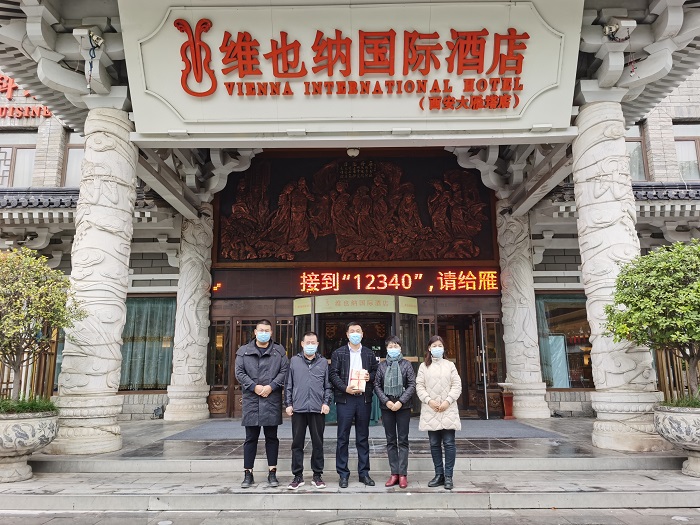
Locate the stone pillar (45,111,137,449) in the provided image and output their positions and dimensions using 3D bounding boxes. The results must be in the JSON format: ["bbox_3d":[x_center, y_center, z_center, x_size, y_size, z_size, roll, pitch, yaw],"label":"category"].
[{"bbox_3d":[-3.777,0.183,8.144,0.980,4.980,0.980,-1,-10,1],"label":"stone pillar"}]

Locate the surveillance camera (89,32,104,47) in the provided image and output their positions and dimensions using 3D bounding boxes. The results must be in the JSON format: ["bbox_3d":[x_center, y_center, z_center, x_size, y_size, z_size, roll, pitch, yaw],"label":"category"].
[{"bbox_3d":[-3.763,-3.309,8.121,0.250,0.140,0.140,30,1,22],"label":"surveillance camera"}]

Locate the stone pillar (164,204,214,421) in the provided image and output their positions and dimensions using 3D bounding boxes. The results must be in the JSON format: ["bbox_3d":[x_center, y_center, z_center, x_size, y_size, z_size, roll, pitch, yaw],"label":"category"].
[{"bbox_3d":[-3.586,1.023,12.360,0.960,4.840,0.960,-1,-10,1],"label":"stone pillar"}]

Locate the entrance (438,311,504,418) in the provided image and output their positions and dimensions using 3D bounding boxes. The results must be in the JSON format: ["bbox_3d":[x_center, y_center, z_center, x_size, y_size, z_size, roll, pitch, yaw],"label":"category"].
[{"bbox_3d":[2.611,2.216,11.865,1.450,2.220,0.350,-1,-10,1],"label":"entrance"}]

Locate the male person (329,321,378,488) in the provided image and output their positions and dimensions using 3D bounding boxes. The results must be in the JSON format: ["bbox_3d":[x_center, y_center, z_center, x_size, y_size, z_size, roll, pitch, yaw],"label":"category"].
[{"bbox_3d":[0.044,1.567,6.167,0.538,1.783,0.400,-1,-10,0],"label":"male person"}]

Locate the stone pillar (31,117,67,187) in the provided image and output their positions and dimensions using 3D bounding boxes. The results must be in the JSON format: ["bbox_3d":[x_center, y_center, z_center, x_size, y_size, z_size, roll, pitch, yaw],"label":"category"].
[{"bbox_3d":[-7.286,-2.642,13.327,0.560,1.900,0.300,-1,-10,1],"label":"stone pillar"}]

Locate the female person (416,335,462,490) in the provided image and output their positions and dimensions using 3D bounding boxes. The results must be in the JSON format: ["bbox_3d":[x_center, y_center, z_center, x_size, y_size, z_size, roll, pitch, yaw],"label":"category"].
[{"bbox_3d":[0.980,1.623,6.028,0.488,1.609,0.360,-1,-10,5],"label":"female person"}]

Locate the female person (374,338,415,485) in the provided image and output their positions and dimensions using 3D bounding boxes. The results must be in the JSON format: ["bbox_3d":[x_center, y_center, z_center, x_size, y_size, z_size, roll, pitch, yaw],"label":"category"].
[{"bbox_3d":[0.509,1.641,6.136,0.458,1.618,0.360,-1,-10,2],"label":"female person"}]

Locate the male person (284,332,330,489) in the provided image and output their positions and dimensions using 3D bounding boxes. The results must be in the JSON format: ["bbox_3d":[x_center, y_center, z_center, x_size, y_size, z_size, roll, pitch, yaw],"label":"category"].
[{"bbox_3d":[-0.461,1.620,6.103,0.501,1.663,0.340,0,-10,-2],"label":"male person"}]

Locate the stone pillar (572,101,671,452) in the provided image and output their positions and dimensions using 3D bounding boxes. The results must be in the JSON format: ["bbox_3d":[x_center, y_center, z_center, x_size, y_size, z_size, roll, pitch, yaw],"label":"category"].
[{"bbox_3d":[3.892,0.094,8.039,0.980,5.000,0.980,-1,-10,1],"label":"stone pillar"}]

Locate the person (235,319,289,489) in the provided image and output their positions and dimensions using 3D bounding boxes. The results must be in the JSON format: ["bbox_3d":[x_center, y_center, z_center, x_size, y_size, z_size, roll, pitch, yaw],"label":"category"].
[{"bbox_3d":[-0.995,1.564,6.204,0.593,1.817,0.380,0,-10,-4],"label":"person"}]

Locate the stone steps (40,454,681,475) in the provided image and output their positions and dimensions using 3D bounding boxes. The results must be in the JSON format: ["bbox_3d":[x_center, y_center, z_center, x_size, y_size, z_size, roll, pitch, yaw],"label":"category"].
[{"bbox_3d":[0.044,2.533,6.907,8.300,0.147,0.360,-1,-10,1],"label":"stone steps"}]

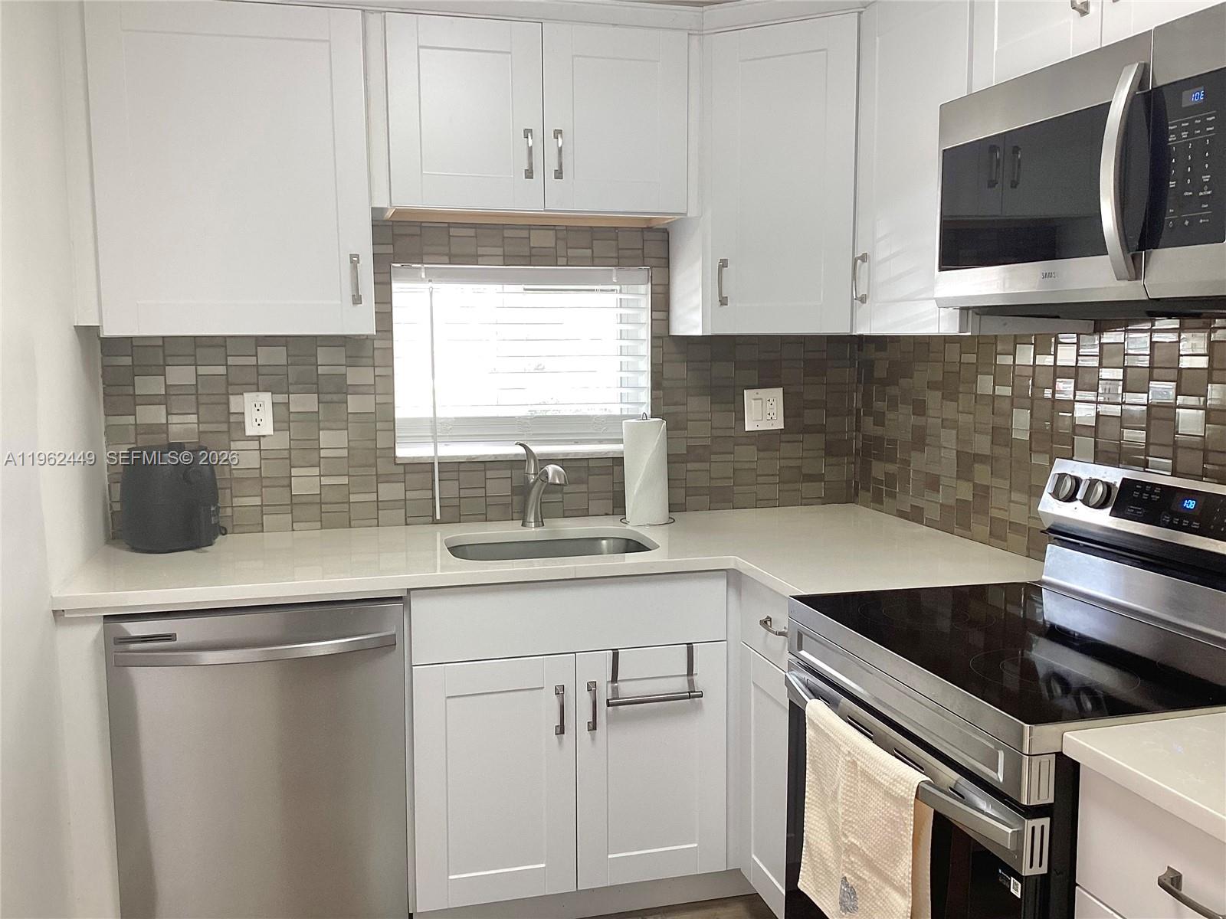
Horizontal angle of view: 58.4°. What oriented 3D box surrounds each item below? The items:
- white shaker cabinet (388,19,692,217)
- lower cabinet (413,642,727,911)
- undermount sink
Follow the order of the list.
[{"bbox_3d":[-0.211,-0.855,2.851,0.757,0.457,0.325,-2,7,-15],"label":"white shaker cabinet"},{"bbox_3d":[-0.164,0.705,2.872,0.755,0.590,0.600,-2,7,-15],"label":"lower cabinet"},{"bbox_3d":[-0.158,0.313,2.798,0.535,0.205,0.395,-2,7,-15],"label":"undermount sink"}]

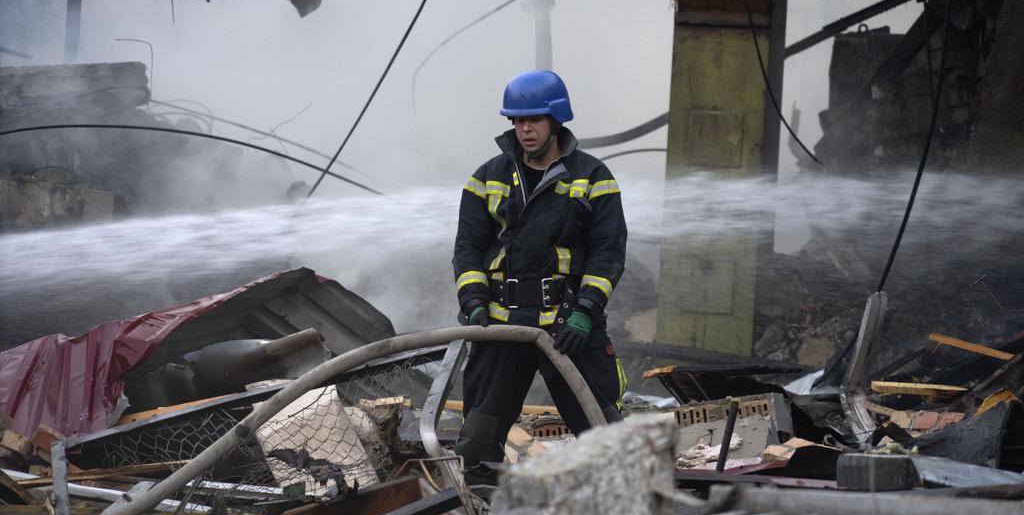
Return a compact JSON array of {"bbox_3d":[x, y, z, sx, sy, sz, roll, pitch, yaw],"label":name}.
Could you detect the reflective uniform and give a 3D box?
[{"bbox_3d":[0.105,0.246,24.200,0.660,1.420,0.430,0,1,15],"label":"reflective uniform"}]

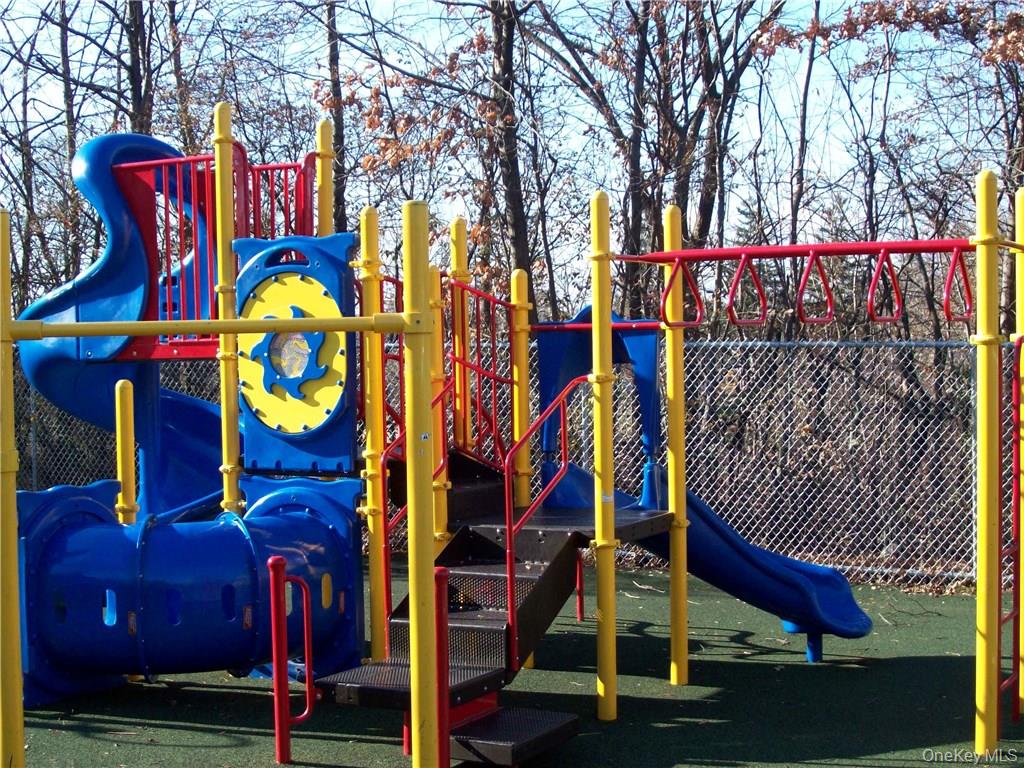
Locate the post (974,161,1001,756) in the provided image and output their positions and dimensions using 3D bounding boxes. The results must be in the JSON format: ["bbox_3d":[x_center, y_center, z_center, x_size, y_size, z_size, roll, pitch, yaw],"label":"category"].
[{"bbox_3d":[2.003,0.341,6.964,0.090,2.513,0.090,0,2,28],"label":"post"}]

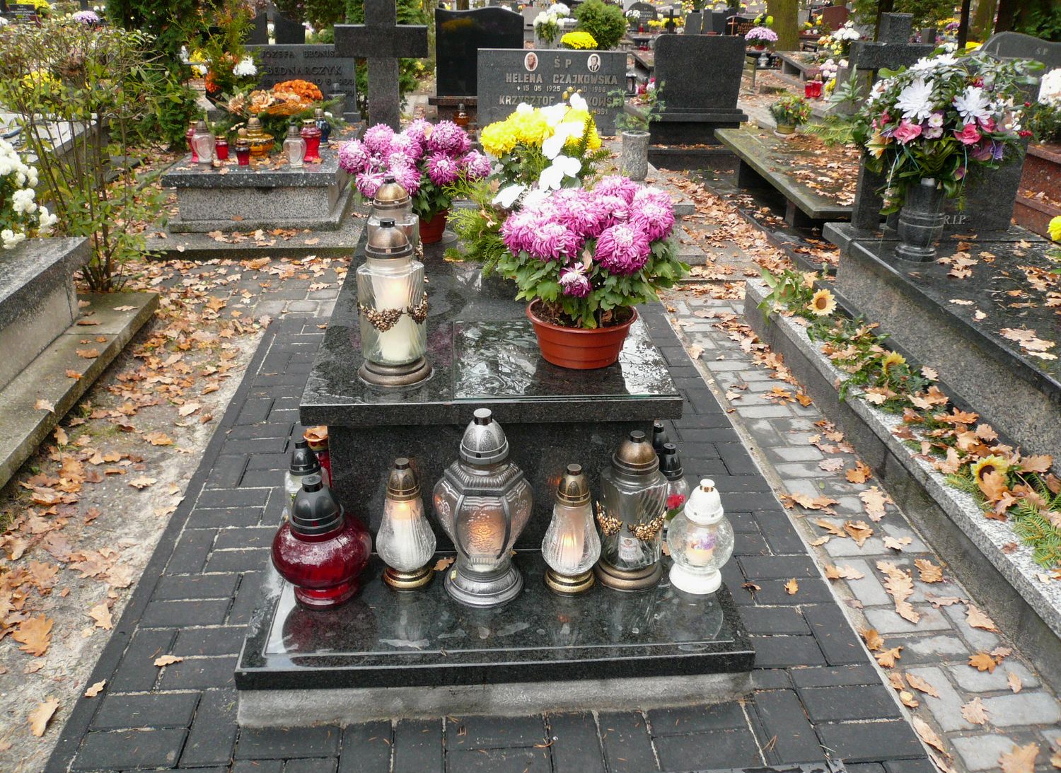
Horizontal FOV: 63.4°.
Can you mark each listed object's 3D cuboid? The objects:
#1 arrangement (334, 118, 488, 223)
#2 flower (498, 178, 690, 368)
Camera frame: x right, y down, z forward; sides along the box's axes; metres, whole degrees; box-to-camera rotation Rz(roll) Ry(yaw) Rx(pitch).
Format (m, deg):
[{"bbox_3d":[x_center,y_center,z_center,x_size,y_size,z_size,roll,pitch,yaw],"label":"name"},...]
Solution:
[{"bbox_3d":[-0.382,-0.690,2.812,0.490,0.355,0.460,-2,25,-5],"label":"arrangement"},{"bbox_3d":[0.146,-0.278,2.053,0.450,0.425,0.410,-1,27,-5],"label":"flower"}]

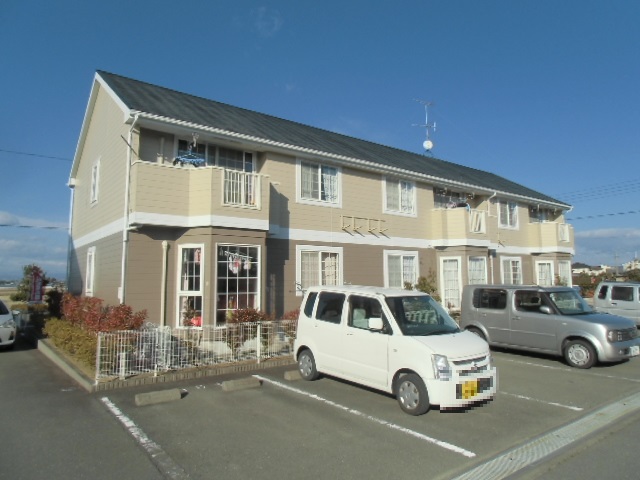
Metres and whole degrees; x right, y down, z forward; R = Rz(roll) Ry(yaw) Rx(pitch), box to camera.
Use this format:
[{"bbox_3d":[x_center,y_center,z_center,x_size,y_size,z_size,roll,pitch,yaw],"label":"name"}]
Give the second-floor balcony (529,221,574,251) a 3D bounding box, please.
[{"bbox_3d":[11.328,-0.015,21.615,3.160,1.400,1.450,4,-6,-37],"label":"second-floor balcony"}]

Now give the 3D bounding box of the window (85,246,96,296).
[{"bbox_3d":[-7.205,1.004,13.981,0.120,1.572,1.081,4,-7,-37],"label":"window"}]

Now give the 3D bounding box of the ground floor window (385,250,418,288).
[{"bbox_3d":[3.035,1.195,16.408,1.867,1.557,0.120,4,-7,-37],"label":"ground floor window"}]

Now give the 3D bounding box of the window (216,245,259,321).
[{"bbox_3d":[-2.096,1.177,11.444,1.258,2.103,0.120,4,-7,-37],"label":"window"}]

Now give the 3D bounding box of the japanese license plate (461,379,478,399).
[{"bbox_3d":[1.858,1.837,5.478,0.330,0.165,0.020,3,-6,-34],"label":"japanese license plate"}]

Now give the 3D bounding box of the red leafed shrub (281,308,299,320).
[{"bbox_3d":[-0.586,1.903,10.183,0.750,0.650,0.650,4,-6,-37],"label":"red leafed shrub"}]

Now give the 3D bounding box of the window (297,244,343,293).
[{"bbox_3d":[0.031,0.995,14.150,1.867,1.557,0.120,4,-7,-37],"label":"window"}]

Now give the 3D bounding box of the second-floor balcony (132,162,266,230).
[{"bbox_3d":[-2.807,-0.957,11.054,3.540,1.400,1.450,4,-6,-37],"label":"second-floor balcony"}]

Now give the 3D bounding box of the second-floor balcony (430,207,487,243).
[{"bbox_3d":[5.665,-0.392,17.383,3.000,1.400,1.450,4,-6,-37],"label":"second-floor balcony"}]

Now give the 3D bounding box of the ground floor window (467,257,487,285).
[{"bbox_3d":[6.347,1.739,17.792,1.268,2.103,0.120,4,-7,-37],"label":"ground floor window"}]

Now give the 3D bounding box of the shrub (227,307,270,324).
[{"bbox_3d":[-1.670,2.090,10.364,0.900,1.020,0.750,4,-7,-37],"label":"shrub"}]

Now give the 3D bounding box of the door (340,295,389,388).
[{"bbox_3d":[0.703,1.439,6.535,0.180,1.240,1.000,4,-6,-36],"label":"door"}]

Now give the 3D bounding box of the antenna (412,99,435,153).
[{"bbox_3d":[5.444,-5.920,23.129,1.250,3.000,0.850,-1,-5,11],"label":"antenna"}]

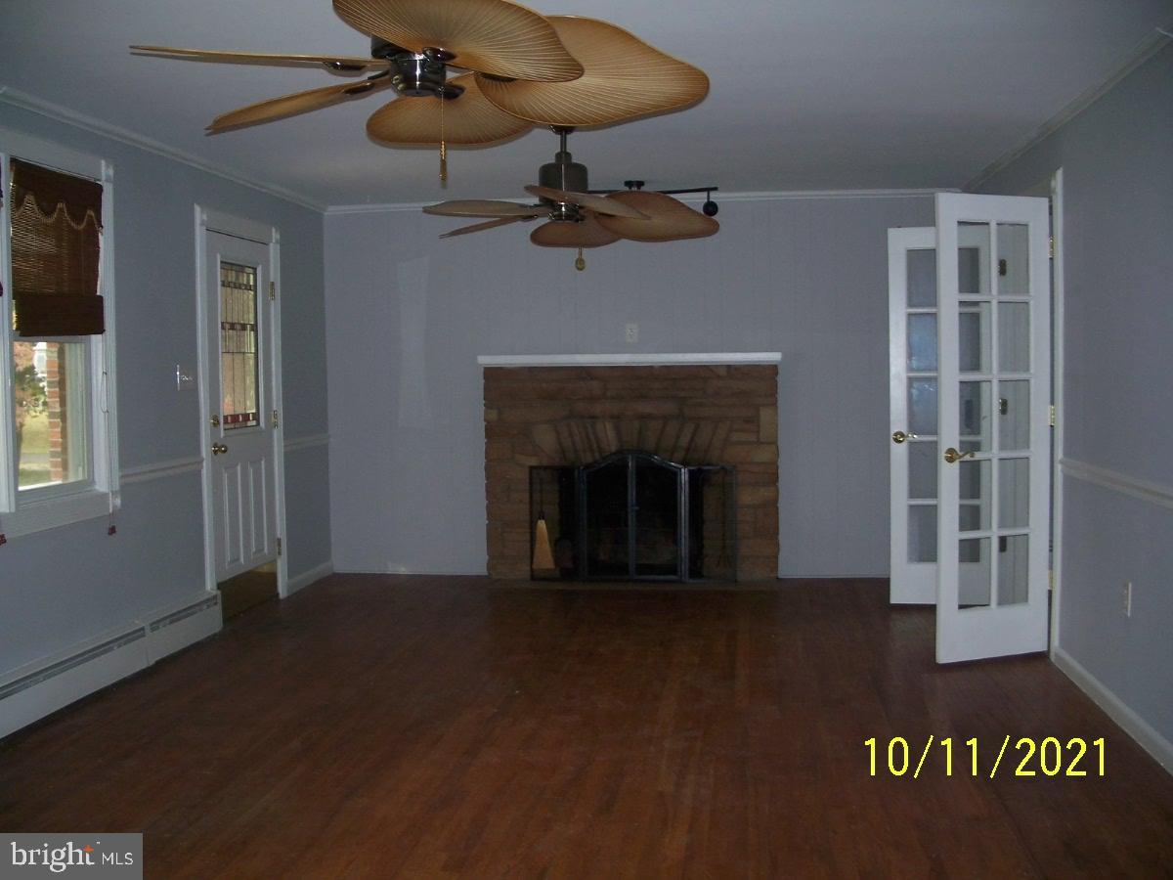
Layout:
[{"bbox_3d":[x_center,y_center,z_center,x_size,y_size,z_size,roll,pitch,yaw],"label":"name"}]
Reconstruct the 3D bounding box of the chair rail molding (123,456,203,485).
[{"bbox_3d":[-1.953,0.140,5.798,0.025,0.061,0.830,0,3,7],"label":"chair rail molding"}]

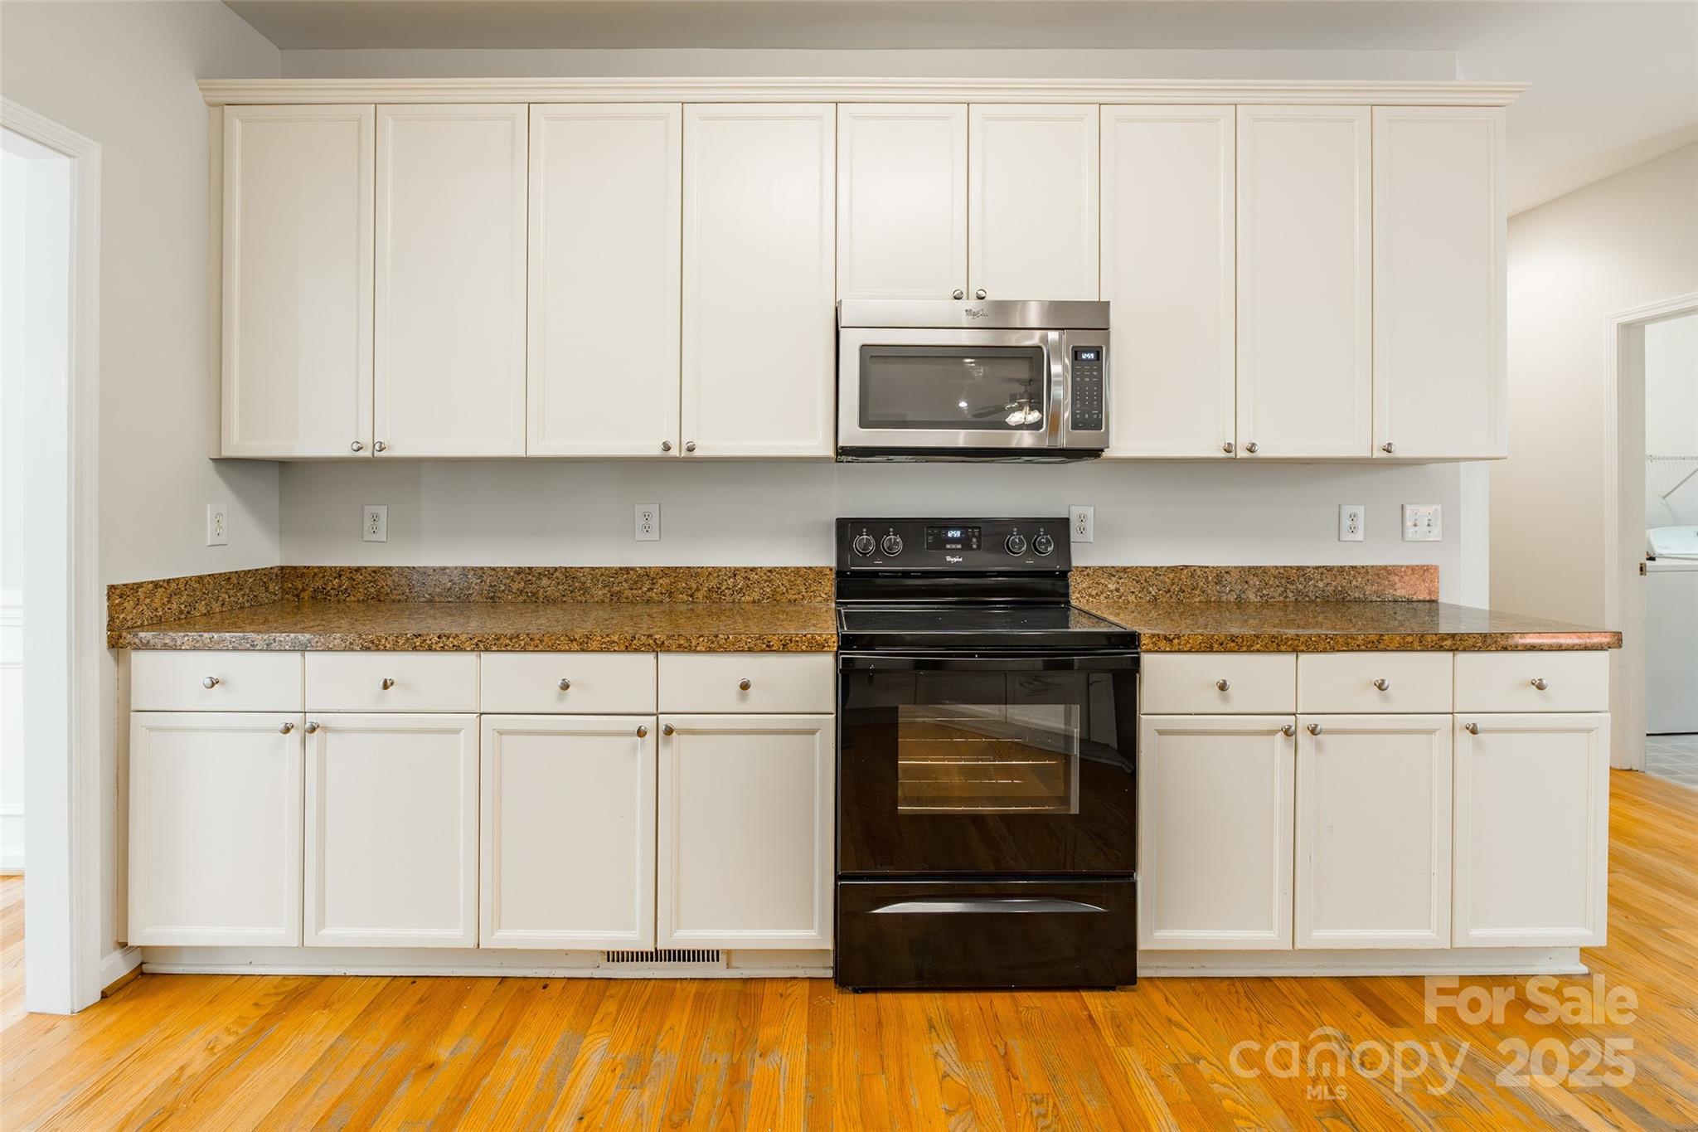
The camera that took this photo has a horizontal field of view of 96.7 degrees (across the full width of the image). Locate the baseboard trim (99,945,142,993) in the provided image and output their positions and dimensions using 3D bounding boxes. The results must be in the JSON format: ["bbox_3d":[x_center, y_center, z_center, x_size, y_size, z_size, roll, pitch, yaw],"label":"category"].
[{"bbox_3d":[-1.885,1.037,1.955,0.025,0.090,0.105,0,3,-1],"label":"baseboard trim"}]

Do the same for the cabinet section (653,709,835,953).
[{"bbox_3d":[-0.266,0.665,2.185,0.451,0.598,0.530,0,2,-1],"label":"cabinet section"}]

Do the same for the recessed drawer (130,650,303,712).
[{"bbox_3d":[-1.603,0.285,2.115,0.440,0.158,0.420,0,2,0],"label":"recessed drawer"}]

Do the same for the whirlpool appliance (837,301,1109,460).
[{"bbox_3d":[0.358,-0.550,2.315,0.760,0.420,0.400,0,2,0],"label":"whirlpool appliance"}]

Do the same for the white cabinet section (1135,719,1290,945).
[{"bbox_3d":[0.944,0.674,2.195,0.398,0.599,0.520,0,2,0],"label":"white cabinet section"}]

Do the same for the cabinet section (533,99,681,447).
[{"bbox_3d":[-0.719,-0.846,2.380,0.452,1.045,0.310,0,2,0],"label":"cabinet section"}]

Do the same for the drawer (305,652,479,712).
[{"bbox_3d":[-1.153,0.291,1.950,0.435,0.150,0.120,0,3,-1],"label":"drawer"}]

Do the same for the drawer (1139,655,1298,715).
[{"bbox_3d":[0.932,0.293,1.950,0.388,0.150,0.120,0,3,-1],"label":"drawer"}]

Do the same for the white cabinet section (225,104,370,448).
[{"bbox_3d":[-1.609,-0.834,2.360,0.445,1.027,0.320,0,2,-1],"label":"white cabinet section"}]

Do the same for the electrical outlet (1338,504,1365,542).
[{"bbox_3d":[1.677,-0.141,2.513,0.078,0.121,0.014,0,2,0],"label":"electrical outlet"}]

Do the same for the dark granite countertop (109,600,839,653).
[{"bbox_3d":[-0.945,0.168,2.205,1.820,0.050,0.640,0,3,-1],"label":"dark granite countertop"}]

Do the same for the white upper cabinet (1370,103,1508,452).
[{"bbox_3d":[1.720,-0.835,2.355,0.394,1.030,0.330,0,2,0],"label":"white upper cabinet"}]

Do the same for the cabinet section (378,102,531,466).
[{"bbox_3d":[-1.171,-0.846,2.380,0.448,1.045,0.310,0,2,0],"label":"cabinet section"}]

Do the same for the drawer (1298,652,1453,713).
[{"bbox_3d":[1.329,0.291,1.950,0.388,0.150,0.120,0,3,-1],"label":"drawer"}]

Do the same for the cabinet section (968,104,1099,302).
[{"bbox_3d":[0.539,-1.063,2.360,0.383,0.577,0.320,0,2,-1],"label":"cabinet section"}]

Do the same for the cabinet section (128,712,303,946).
[{"bbox_3d":[-1.622,0.666,2.195,0.447,0.601,0.520,0,2,0],"label":"cabinet section"}]

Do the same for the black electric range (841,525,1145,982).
[{"bbox_3d":[0.343,0.458,2.185,0.760,1.185,0.660,0,3,-1],"label":"black electric range"}]

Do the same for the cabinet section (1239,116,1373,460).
[{"bbox_3d":[1.343,-0.843,2.380,0.401,1.043,0.310,0,2,0],"label":"cabinet section"}]

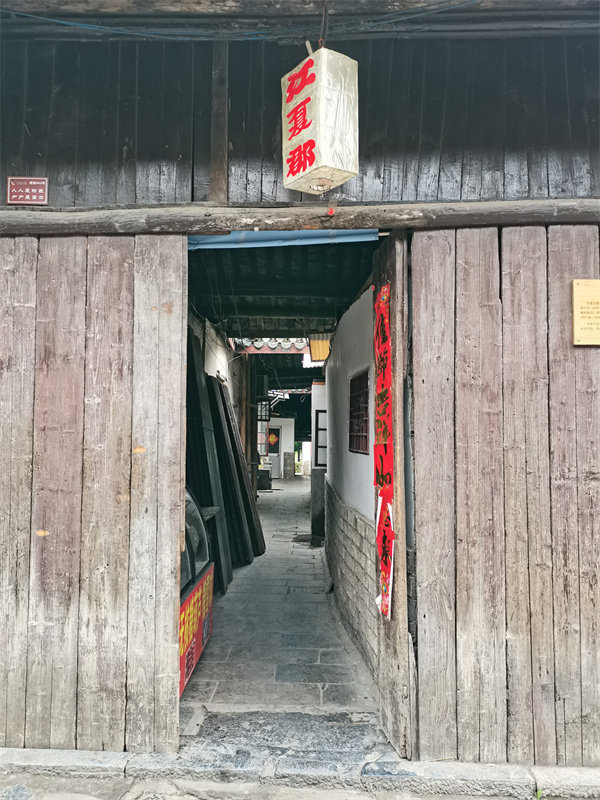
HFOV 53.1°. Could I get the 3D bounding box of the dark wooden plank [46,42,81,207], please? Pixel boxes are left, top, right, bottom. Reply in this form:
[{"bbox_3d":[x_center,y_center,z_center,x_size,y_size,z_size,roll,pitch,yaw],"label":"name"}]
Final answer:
[{"bbox_3d":[-1.157,-1.357,2.966,0.133,0.830,0.030,1,-3,3],"label":"dark wooden plank"}]

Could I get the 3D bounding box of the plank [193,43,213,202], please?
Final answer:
[{"bbox_3d":[-0.476,-1.361,2.957,0.100,0.803,0.030,0,-3,3],"label":"plank"}]

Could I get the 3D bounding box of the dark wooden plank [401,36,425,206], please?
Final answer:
[{"bbox_3d":[0.546,-1.333,2.882,0.067,0.787,0.030,4,-3,3],"label":"dark wooden plank"}]

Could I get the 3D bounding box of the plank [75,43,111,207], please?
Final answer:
[{"bbox_3d":[-1.029,-1.365,2.987,0.155,0.830,0.030,1,-3,3],"label":"plank"}]

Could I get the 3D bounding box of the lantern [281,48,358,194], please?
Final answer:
[{"bbox_3d":[0.077,-1.051,2.308,0.169,0.431,0.247,1,-3,-35],"label":"lantern"}]

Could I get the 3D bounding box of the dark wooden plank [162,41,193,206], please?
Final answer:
[{"bbox_3d":[-0.597,-1.364,2.963,0.151,0.807,0.030,0,-3,3],"label":"dark wooden plank"}]

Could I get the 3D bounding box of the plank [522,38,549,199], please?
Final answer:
[{"bbox_3d":[1.115,-1.332,2.854,0.094,0.775,0.030,-1,-3,3],"label":"plank"}]

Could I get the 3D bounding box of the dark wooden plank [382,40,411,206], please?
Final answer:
[{"bbox_3d":[0.470,-1.345,2.905,0.091,0.800,0.030,3,-2,3],"label":"dark wooden plank"}]

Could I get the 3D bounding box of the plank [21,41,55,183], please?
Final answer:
[{"bbox_3d":[-1.290,-1.363,2.973,0.134,0.837,0.030,1,-3,3],"label":"plank"}]

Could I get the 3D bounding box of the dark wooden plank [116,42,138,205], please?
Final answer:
[{"bbox_3d":[-0.843,-1.355,2.951,0.090,0.815,0.030,0,-3,3],"label":"dark wooden plank"}]

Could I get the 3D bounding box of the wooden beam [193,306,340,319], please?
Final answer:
[{"bbox_3d":[-0.284,-0.751,5.166,1.293,0.115,0.115,0,-3,-3],"label":"wooden beam"}]

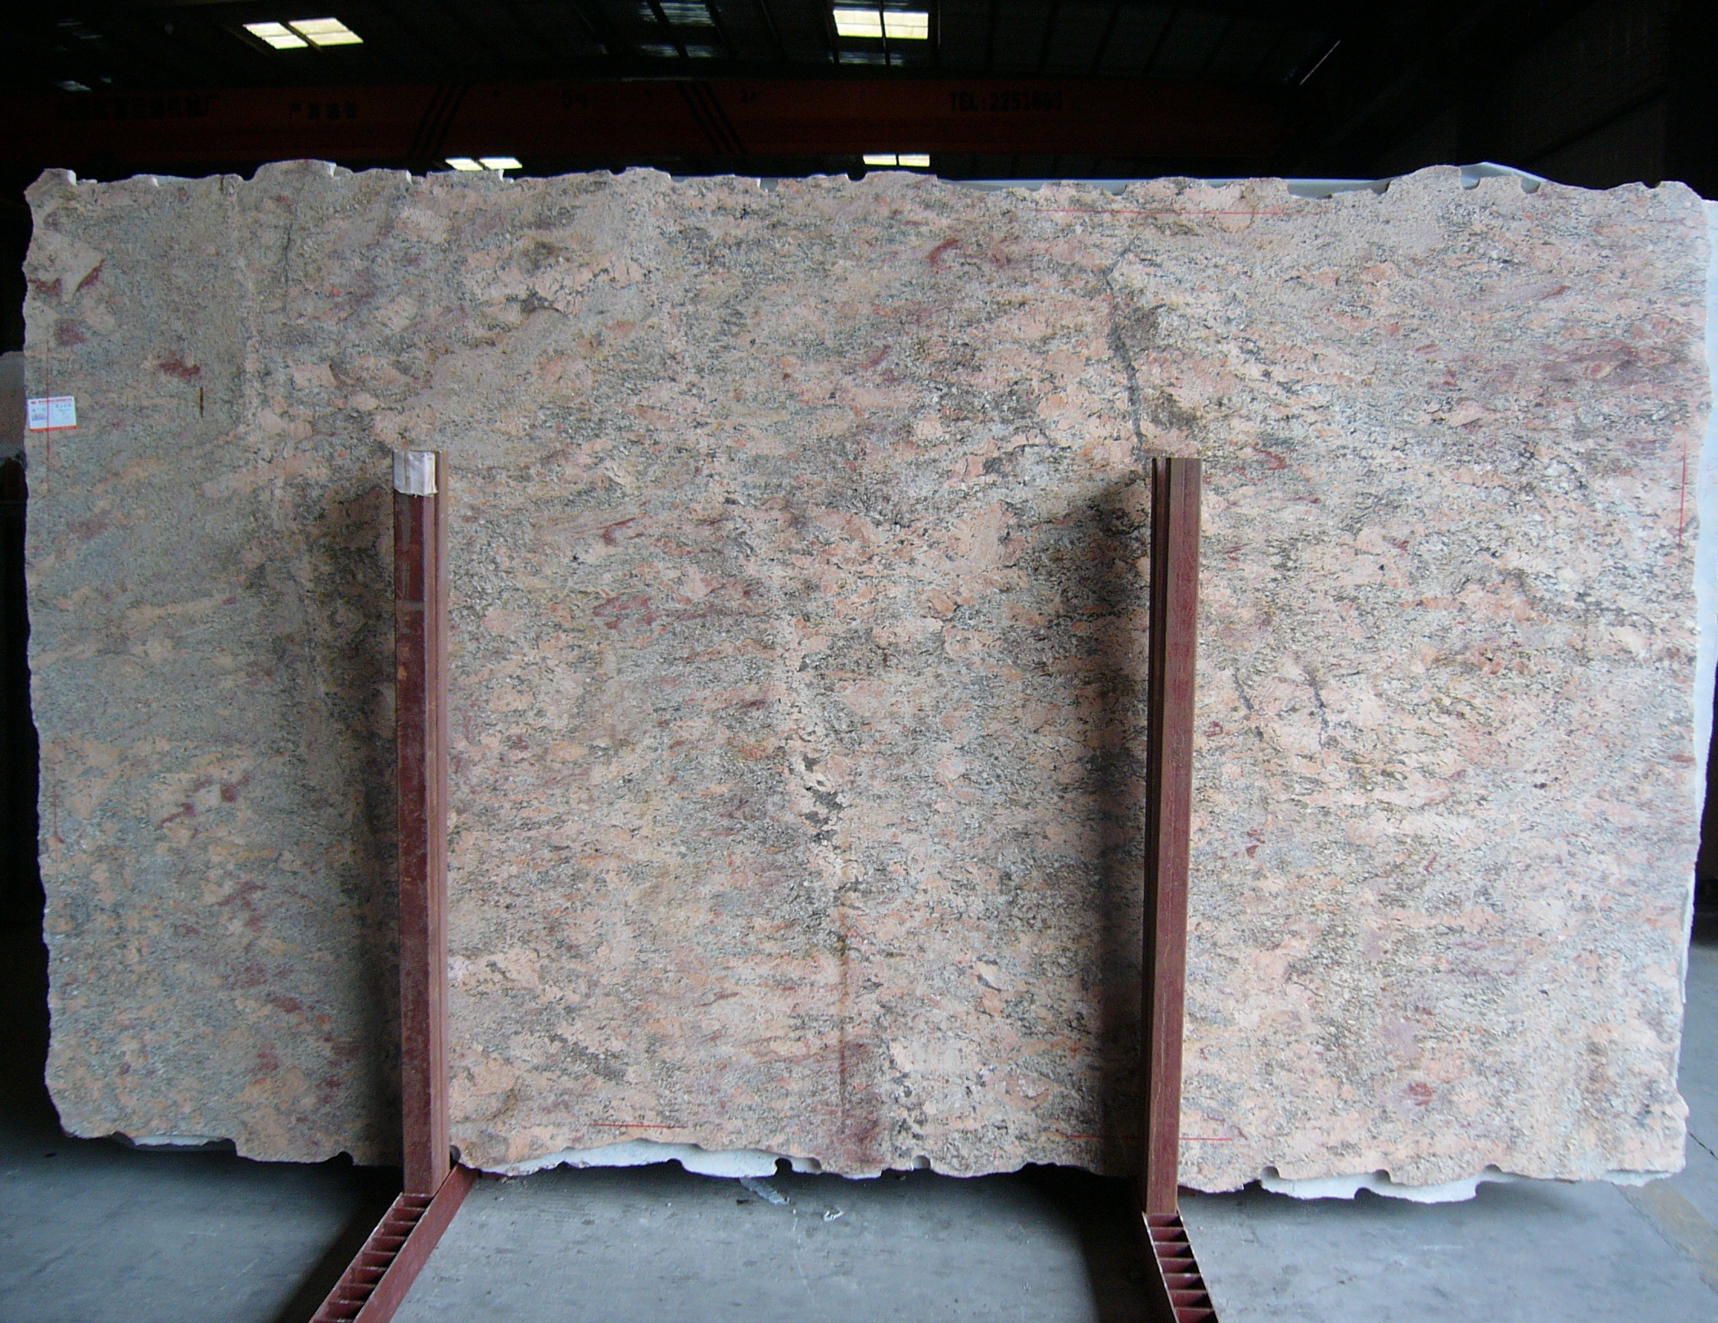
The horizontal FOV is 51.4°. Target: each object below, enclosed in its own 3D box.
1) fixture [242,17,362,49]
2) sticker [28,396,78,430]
[{"bbox_3d":[-8.721,-9.861,28.000,1.470,0.100,1.550,1,5,2],"label":"fixture"},{"bbox_3d":[-1.537,-0.471,3.400,0.088,0.062,0.002,-4,4,3],"label":"sticker"}]

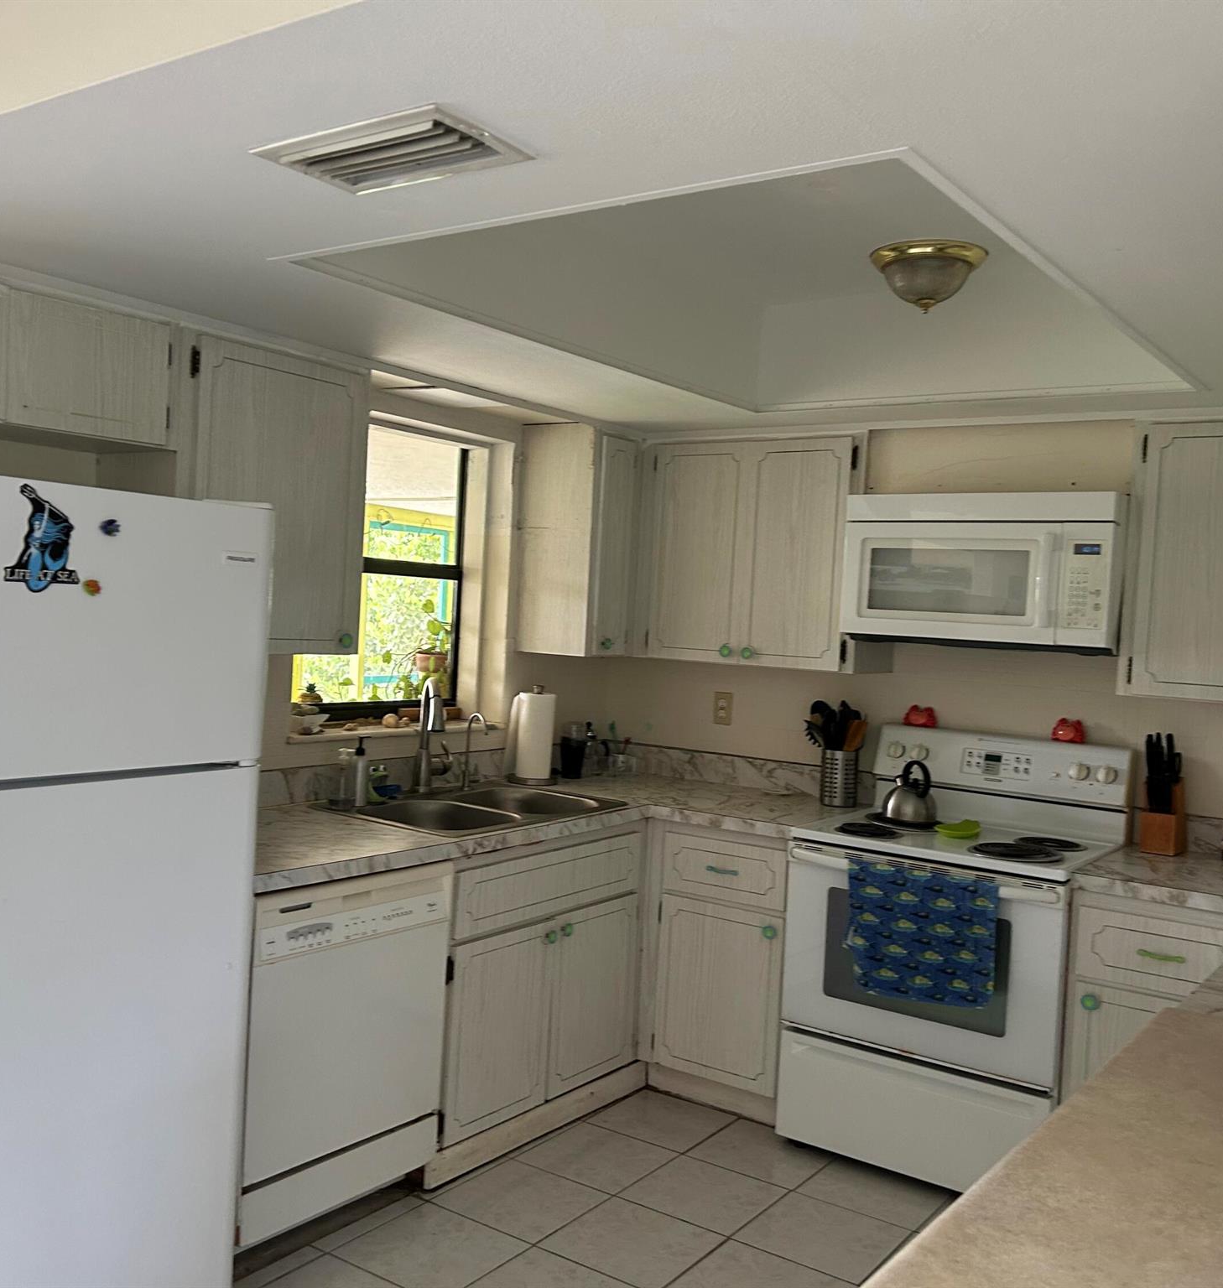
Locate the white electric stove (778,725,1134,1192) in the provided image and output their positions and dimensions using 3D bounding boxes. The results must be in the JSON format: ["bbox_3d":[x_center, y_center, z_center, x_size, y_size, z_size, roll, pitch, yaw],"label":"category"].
[{"bbox_3d":[0.971,0.866,3.639,0.760,1.181,0.670,4,2,36],"label":"white electric stove"}]

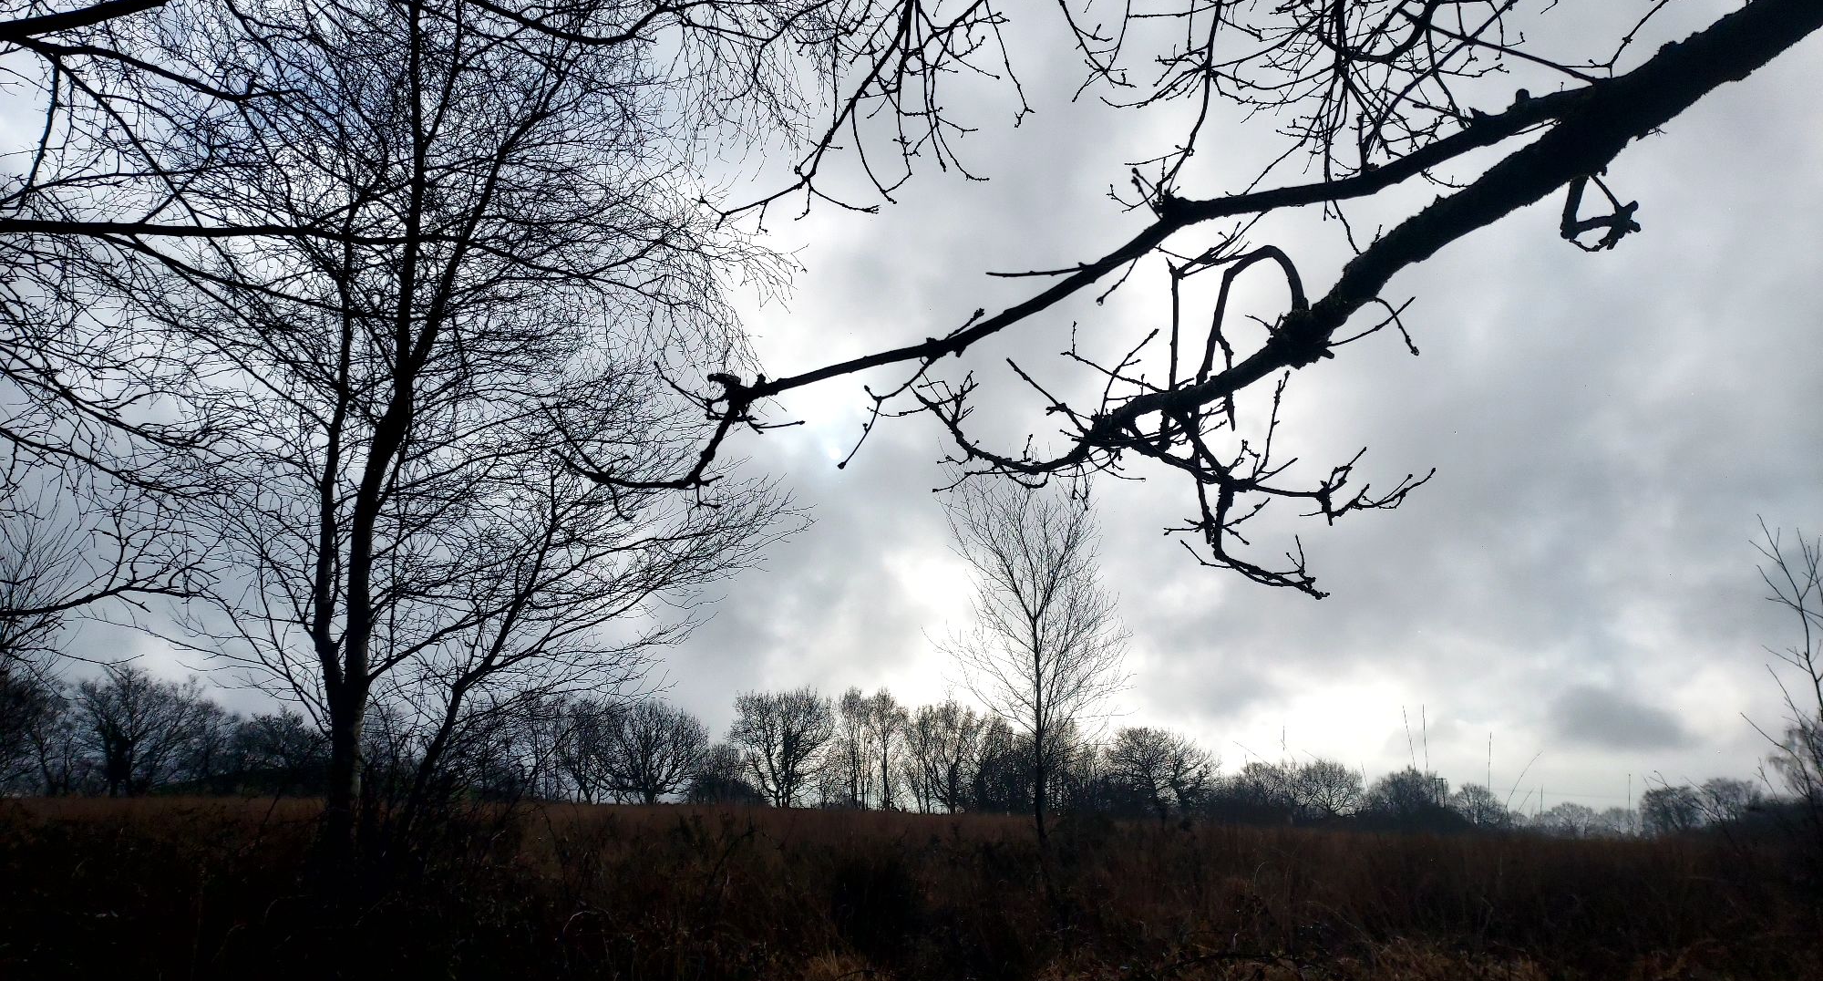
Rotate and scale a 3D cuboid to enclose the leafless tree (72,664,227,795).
[{"bbox_3d":[-44.472,14.172,74.747,8.930,8.060,8.030,9,-17,-29],"label":"leafless tree"}]

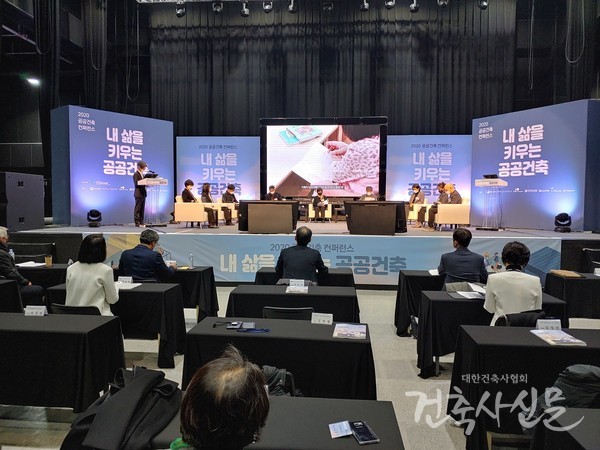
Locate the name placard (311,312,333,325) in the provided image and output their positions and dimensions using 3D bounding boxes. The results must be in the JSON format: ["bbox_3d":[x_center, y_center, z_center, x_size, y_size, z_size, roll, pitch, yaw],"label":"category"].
[{"bbox_3d":[0.168,0.696,3.262,0.163,0.085,0.060,1,3,7],"label":"name placard"}]

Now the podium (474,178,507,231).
[{"bbox_3d":[4.507,-0.473,10.192,0.450,1.200,0.620,-2,4,-43],"label":"podium"}]

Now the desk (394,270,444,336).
[{"bbox_3d":[1.942,1.007,5.542,1.290,0.755,0.460,1,3,4],"label":"desk"}]

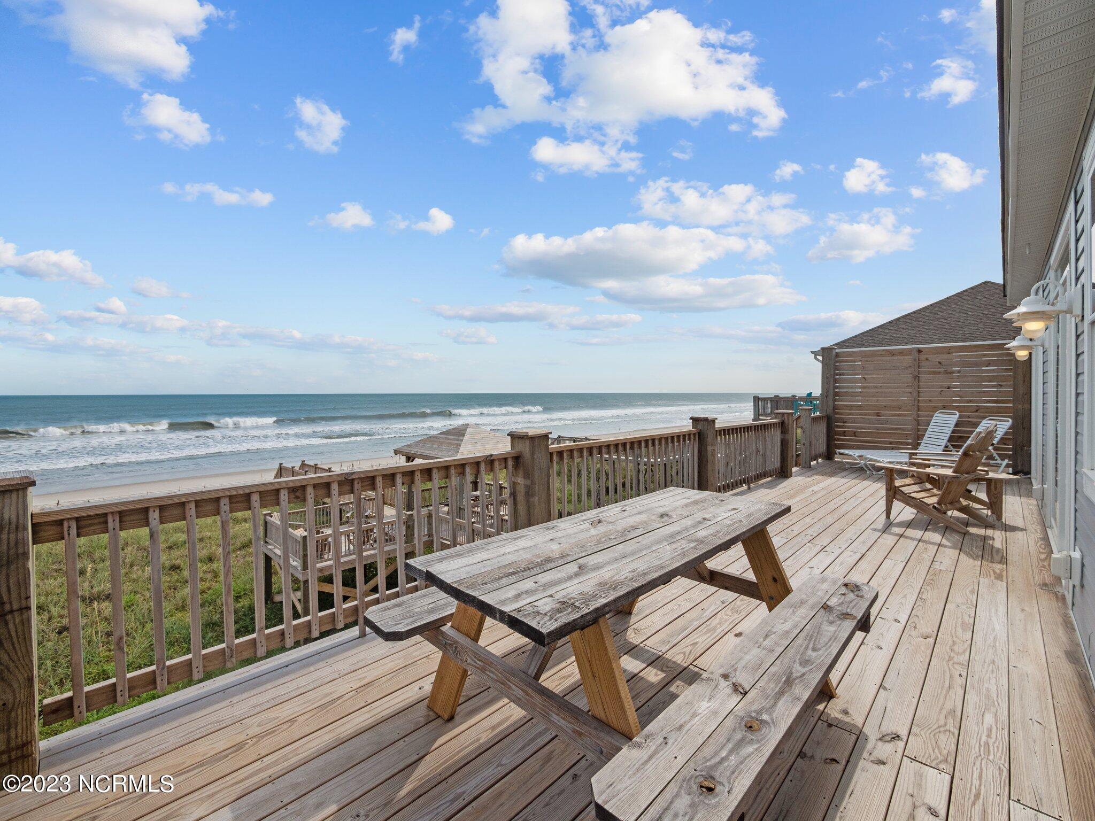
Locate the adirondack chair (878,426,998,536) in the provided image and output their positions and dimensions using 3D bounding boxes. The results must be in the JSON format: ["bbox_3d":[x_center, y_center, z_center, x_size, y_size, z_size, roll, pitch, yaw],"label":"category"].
[{"bbox_3d":[4.217,0.663,4.761,0.780,1.050,0.880,-1,2,-28],"label":"adirondack chair"}]

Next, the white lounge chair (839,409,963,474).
[{"bbox_3d":[6.152,0.537,7.796,1.700,1.060,0.630,0,2,7],"label":"white lounge chair"}]

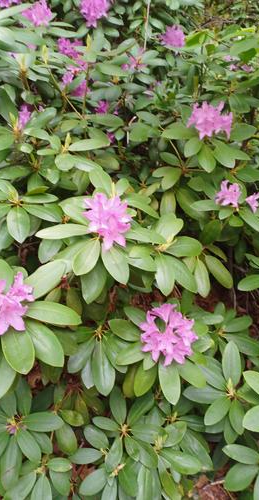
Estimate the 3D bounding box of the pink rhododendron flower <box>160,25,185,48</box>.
[{"bbox_3d":[0.238,-1.183,2.000,0.133,0.126,0.120,3,36,5],"label":"pink rhododendron flower"}]

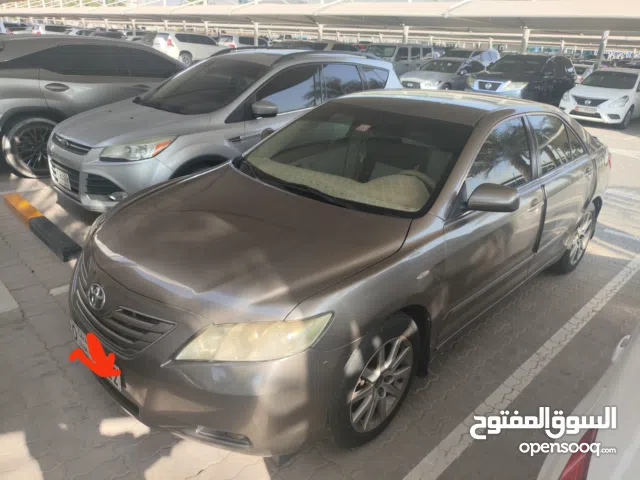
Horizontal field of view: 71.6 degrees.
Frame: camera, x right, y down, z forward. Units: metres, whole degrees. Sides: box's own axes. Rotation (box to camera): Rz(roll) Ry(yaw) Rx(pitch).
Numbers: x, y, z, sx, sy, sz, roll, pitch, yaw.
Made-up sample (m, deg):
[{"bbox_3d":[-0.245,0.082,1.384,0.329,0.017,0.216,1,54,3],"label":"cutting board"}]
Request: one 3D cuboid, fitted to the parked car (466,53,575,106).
[{"bbox_3d":[6.647,-5.237,14.812,1.960,1.780,5.000,24,31,39],"label":"parked car"}]

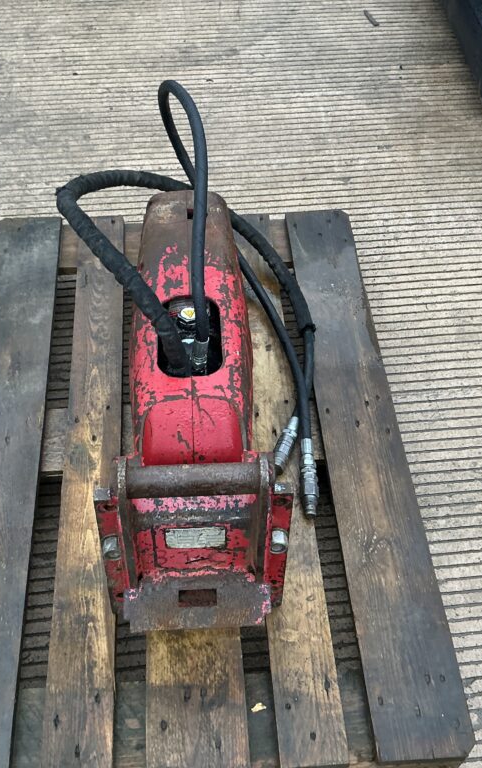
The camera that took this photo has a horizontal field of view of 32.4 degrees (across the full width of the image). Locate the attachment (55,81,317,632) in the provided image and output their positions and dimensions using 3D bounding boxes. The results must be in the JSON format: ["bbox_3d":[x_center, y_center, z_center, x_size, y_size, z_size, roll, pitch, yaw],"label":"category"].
[{"bbox_3d":[-0.093,-0.130,1.375,0.405,0.490,1.030,-1,51,-4],"label":"attachment"}]

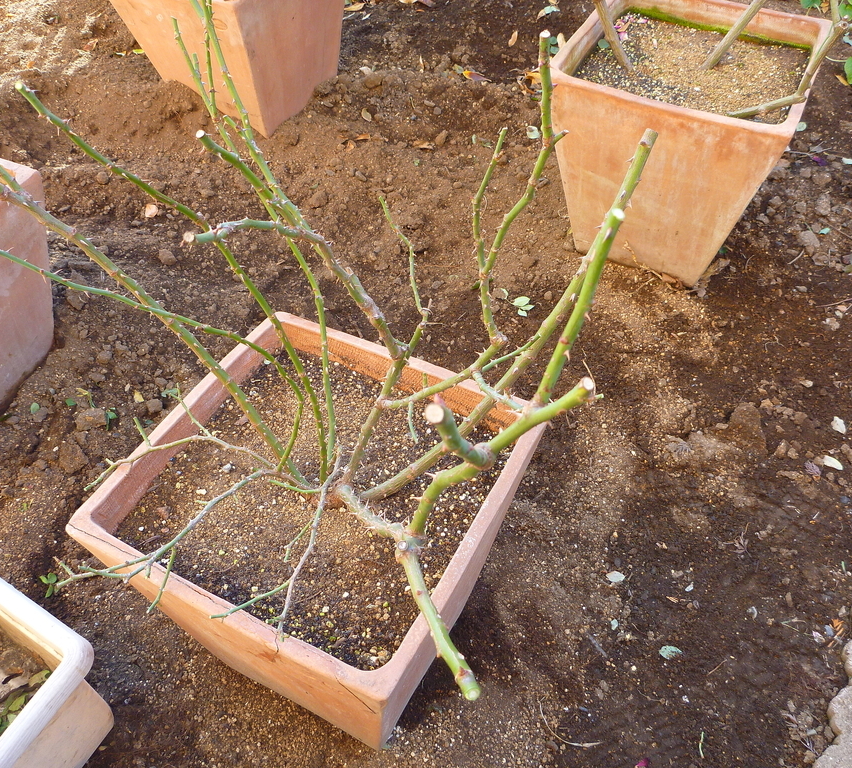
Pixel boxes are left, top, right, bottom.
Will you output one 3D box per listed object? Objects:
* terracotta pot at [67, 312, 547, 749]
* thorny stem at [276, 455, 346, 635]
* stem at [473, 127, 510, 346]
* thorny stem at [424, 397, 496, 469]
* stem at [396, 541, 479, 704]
[{"bbox_3d":[-0.126,0.246,1.147,0.418,0.430,0.410,21,51,19],"label":"terracotta pot"},{"bbox_3d":[-0.120,0.159,0.891,0.014,0.021,0.246,19,42,-4],"label":"thorny stem"},{"bbox_3d":[0.067,-0.149,0.882,0.035,0.244,0.015,1,32,4],"label":"stem"},{"bbox_3d":[0.033,0.051,0.773,0.021,0.095,0.016,-48,44,-1],"label":"thorny stem"},{"bbox_3d":[0.007,0.213,0.765,0.017,0.017,0.215,-23,26,-6],"label":"stem"}]

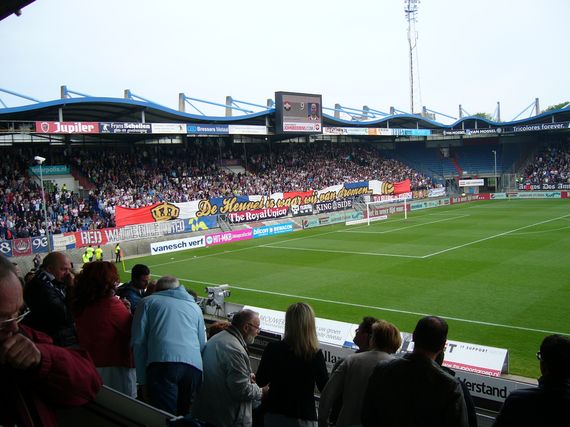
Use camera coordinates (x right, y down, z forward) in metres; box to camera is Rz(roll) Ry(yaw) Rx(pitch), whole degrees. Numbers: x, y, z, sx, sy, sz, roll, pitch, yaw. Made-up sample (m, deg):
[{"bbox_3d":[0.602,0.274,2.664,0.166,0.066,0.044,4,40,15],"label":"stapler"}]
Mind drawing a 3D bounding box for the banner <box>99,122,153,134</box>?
[{"bbox_3d":[-13.889,-7.497,50.599,0.150,1.040,5.158,1,6,44],"label":"banner"}]

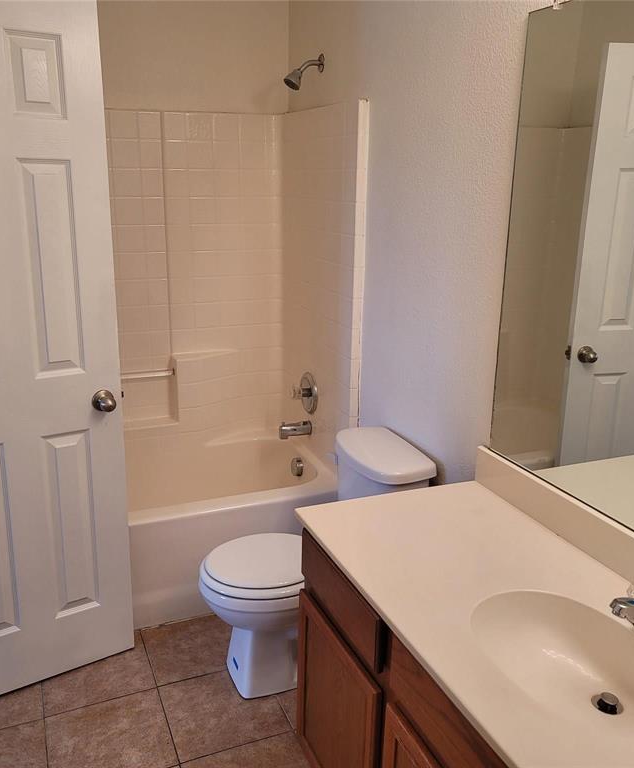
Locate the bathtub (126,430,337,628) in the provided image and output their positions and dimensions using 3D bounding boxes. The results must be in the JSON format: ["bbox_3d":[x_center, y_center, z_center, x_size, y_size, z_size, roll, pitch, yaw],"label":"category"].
[{"bbox_3d":[-0.704,0.573,3.010,1.512,0.412,0.821,-5,16,-21],"label":"bathtub"}]

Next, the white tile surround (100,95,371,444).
[{"bbox_3d":[-0.689,-0.315,2.773,1.512,1.425,0.821,-5,16,-21],"label":"white tile surround"}]

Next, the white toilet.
[{"bbox_3d":[-0.025,0.585,2.361,0.685,0.745,0.460,-5,16,-21],"label":"white toilet"}]

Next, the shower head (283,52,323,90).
[{"bbox_3d":[-0.051,-1.190,2.813,0.155,0.140,0.068,-5,16,-21],"label":"shower head"}]

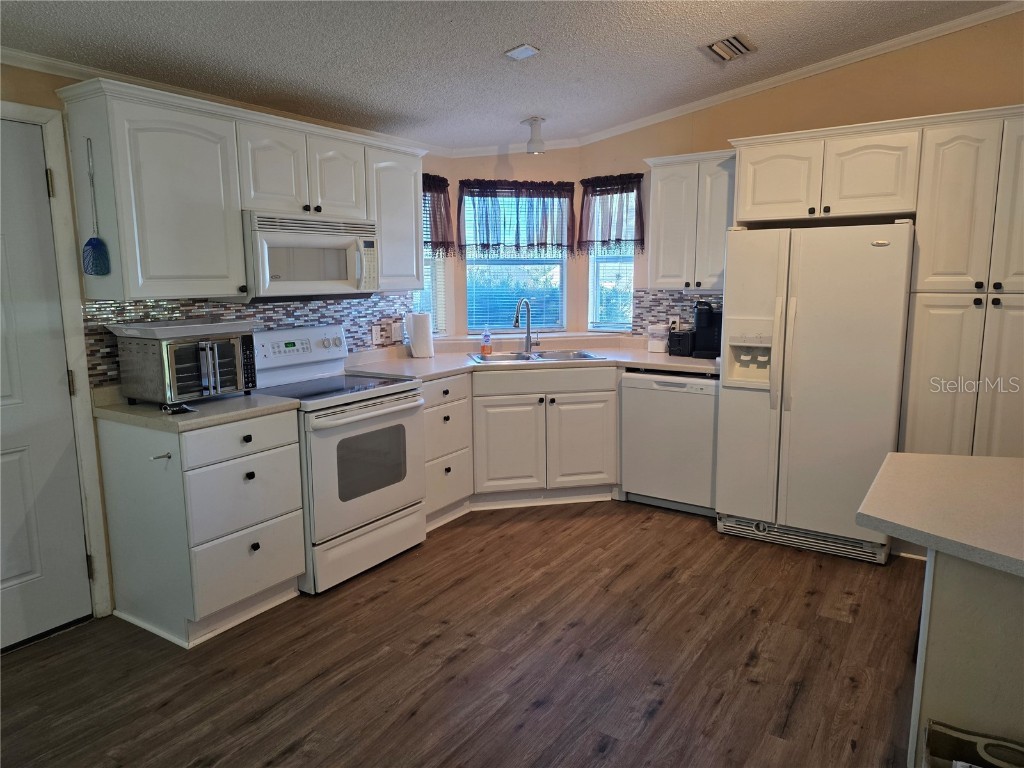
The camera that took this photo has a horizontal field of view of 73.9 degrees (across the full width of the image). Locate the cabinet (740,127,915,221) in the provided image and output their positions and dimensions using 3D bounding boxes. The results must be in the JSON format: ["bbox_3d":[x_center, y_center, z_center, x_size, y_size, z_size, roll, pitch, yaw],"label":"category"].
[{"bbox_3d":[1.733,-1.087,3.683,0.870,0.398,0.590,5,10,33],"label":"cabinet"}]

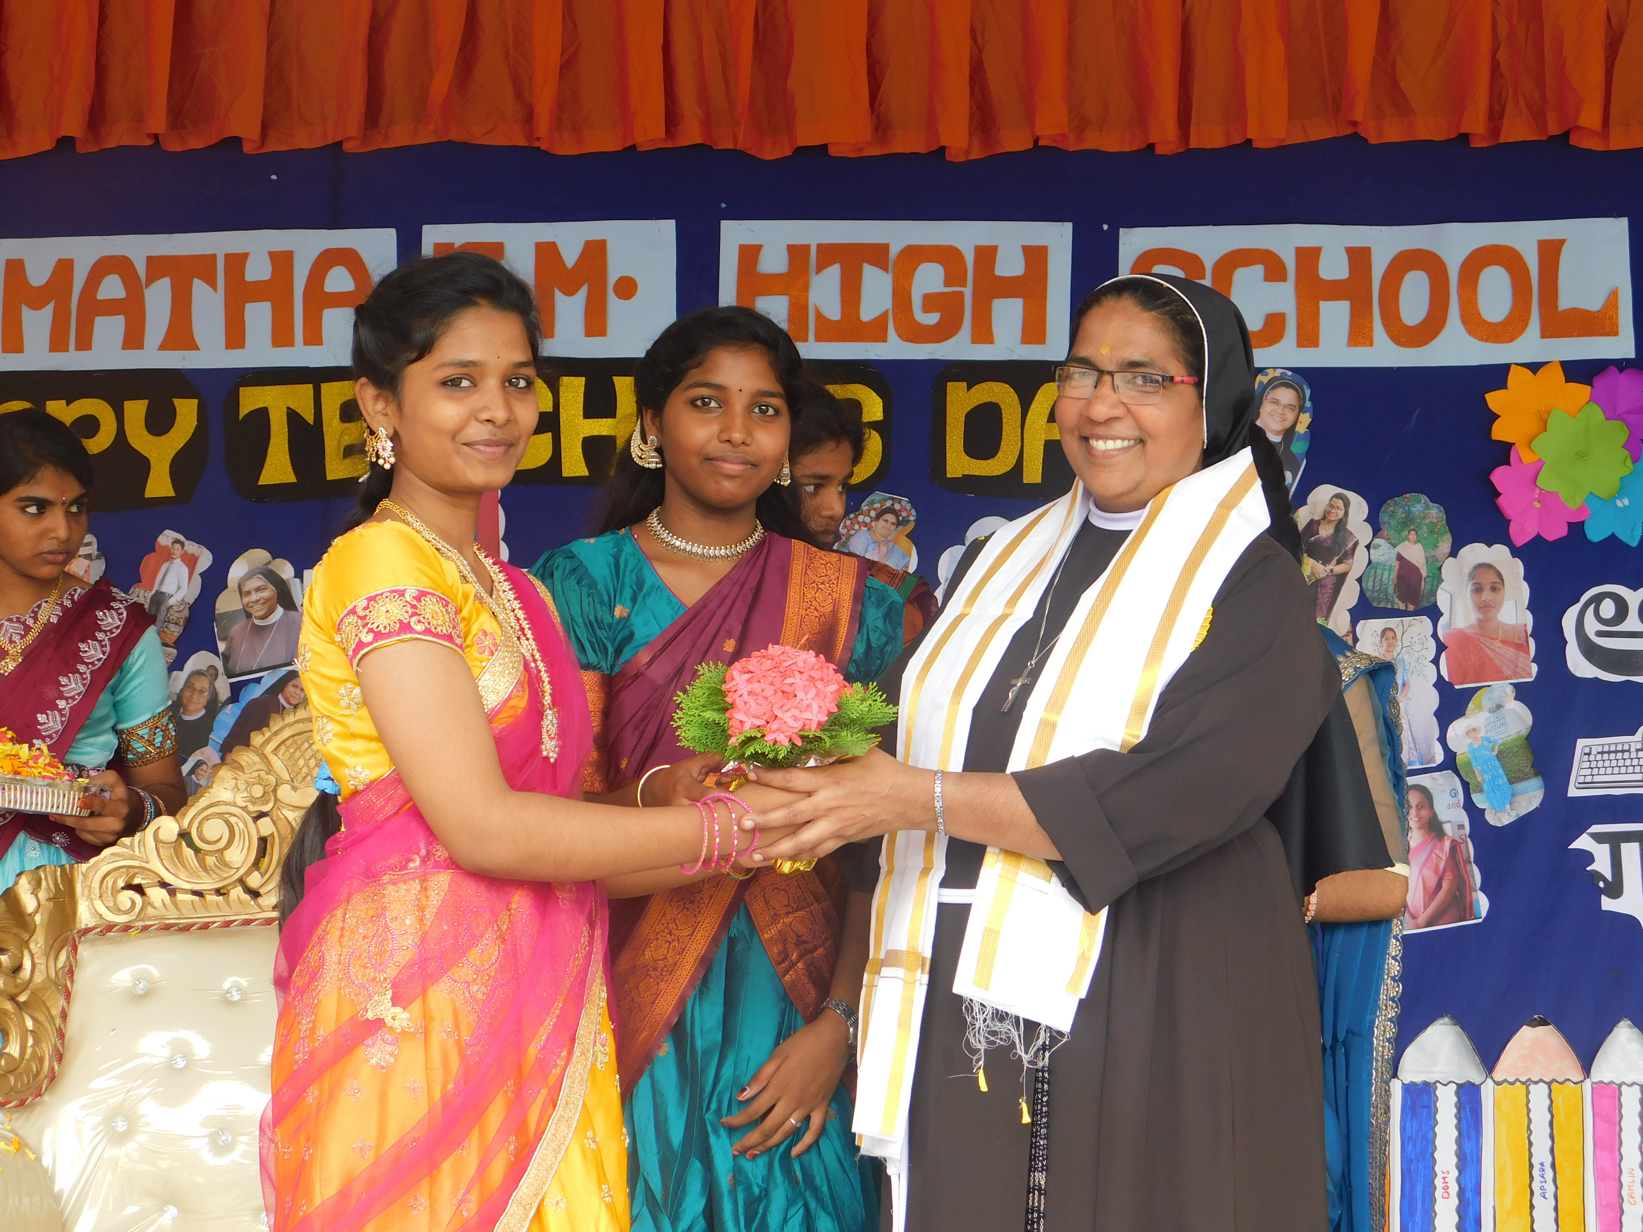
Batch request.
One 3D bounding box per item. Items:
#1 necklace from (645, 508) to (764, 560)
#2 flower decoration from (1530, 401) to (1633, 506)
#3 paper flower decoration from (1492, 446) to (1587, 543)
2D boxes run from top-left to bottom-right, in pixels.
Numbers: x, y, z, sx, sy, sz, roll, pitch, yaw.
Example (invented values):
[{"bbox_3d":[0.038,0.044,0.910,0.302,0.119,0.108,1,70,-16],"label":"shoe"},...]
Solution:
[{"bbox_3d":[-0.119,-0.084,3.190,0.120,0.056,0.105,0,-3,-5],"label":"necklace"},{"bbox_3d":[1.020,-0.218,4.205,0.140,0.142,0.030,0,-3,6],"label":"flower decoration"},{"bbox_3d":[0.969,-0.163,4.225,0.136,0.137,0.030,0,-3,6],"label":"paper flower decoration"}]

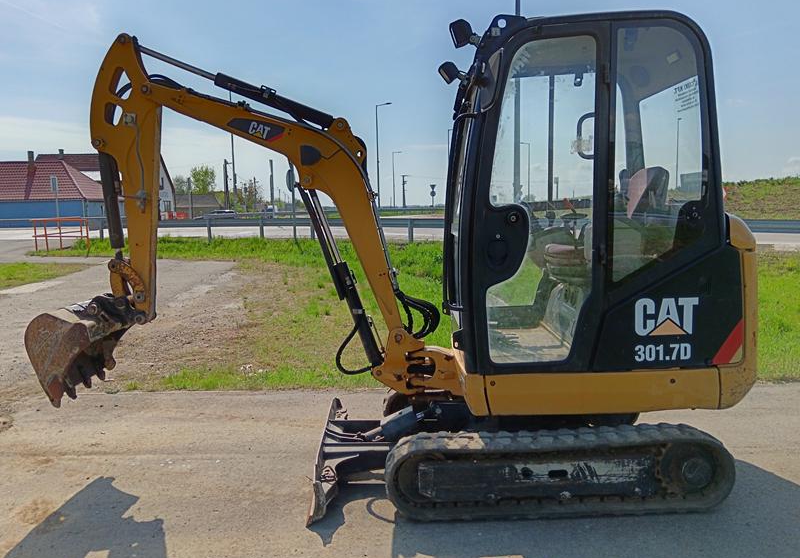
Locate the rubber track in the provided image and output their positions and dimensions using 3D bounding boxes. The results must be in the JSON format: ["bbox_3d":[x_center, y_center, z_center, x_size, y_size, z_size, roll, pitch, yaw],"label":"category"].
[{"bbox_3d":[0.726,0.894,2.925,1.600,0.350,0.230,-1,7,-2],"label":"rubber track"}]

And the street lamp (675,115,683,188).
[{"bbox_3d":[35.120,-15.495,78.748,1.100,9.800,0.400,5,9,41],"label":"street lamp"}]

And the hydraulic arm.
[{"bbox_3d":[-0.763,-0.301,3.242,2.090,1.870,0.620,-1,7,-2],"label":"hydraulic arm"}]

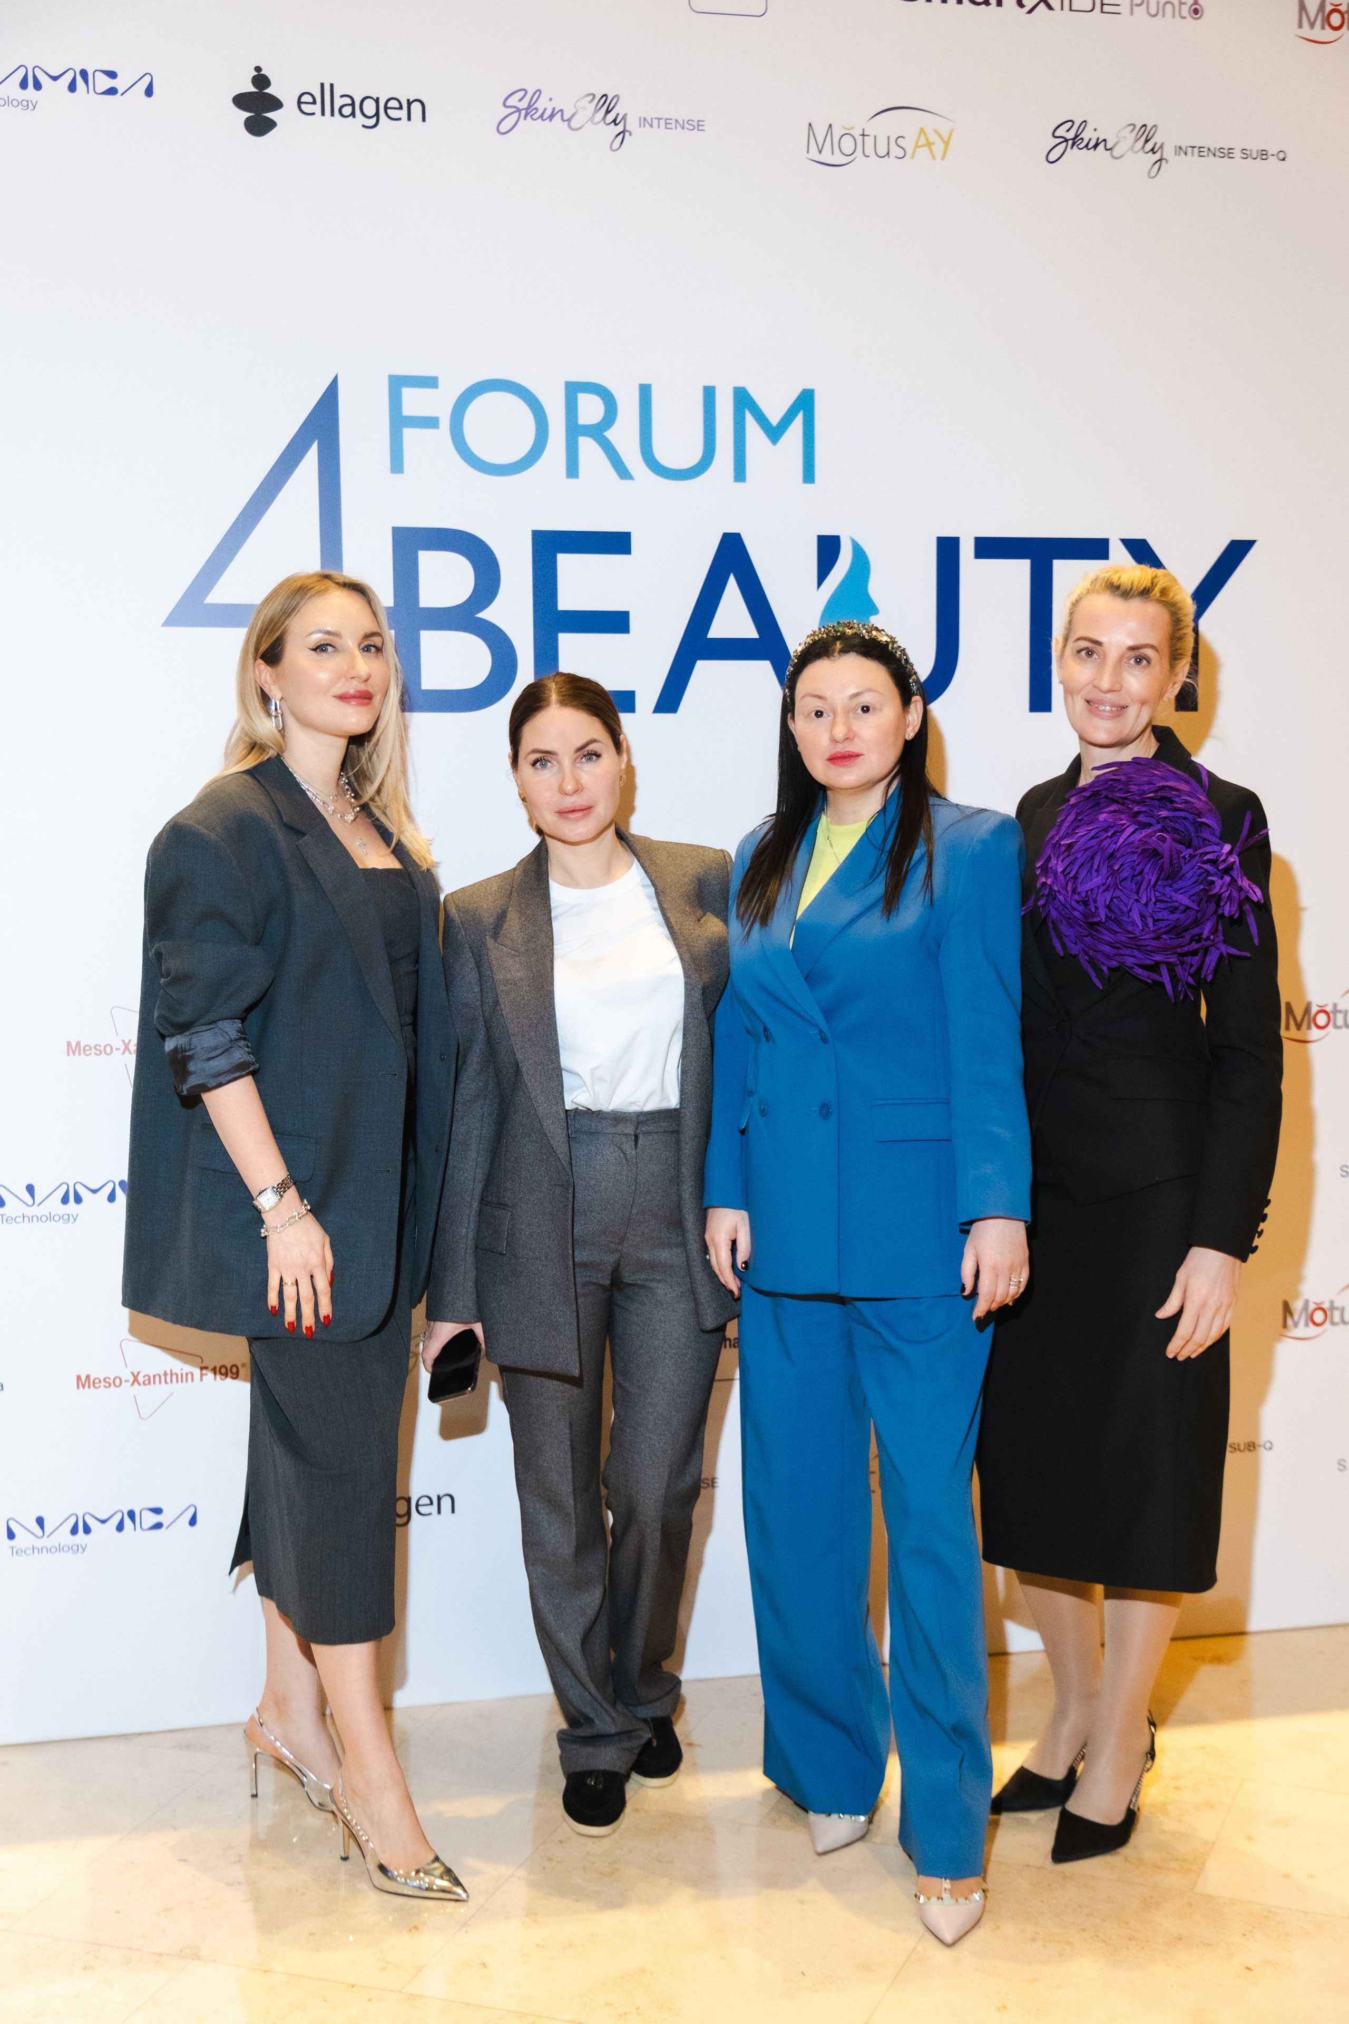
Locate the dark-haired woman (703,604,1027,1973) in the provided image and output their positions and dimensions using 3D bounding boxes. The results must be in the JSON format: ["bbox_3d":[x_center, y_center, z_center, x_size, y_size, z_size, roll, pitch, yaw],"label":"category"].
[{"bbox_3d":[0.259,0.340,3.119,0.470,1.710,0.420,1,5,22],"label":"dark-haired woman"}]

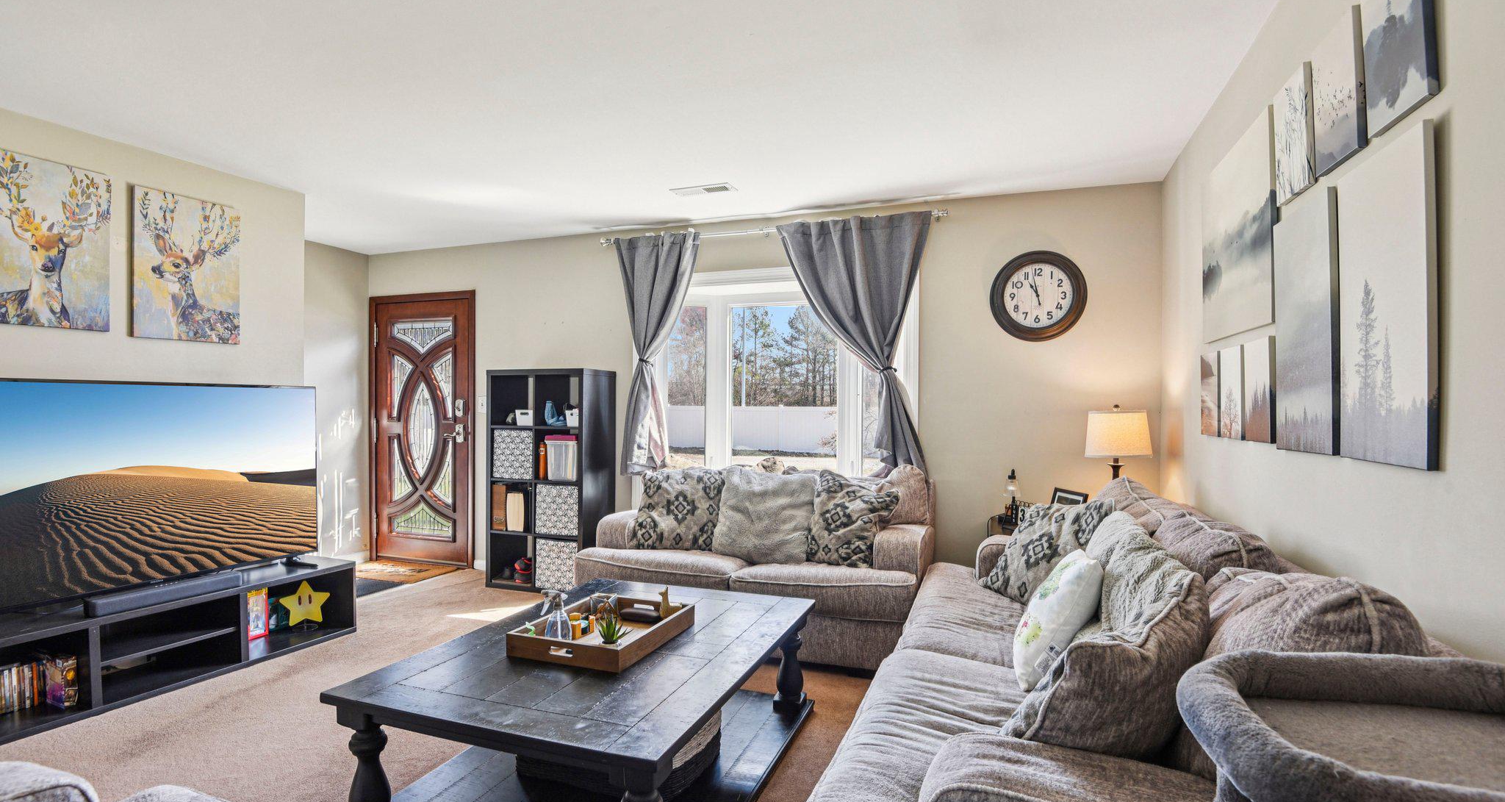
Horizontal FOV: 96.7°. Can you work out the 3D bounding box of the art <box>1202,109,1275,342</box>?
[{"bbox_3d":[1.591,-0.523,2.207,0.022,0.610,0.750,1,0,21],"label":"art"}]

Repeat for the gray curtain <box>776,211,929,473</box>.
[{"bbox_3d":[0.594,-0.317,4.054,0.950,1.585,0.140,0,-1,19],"label":"gray curtain"}]

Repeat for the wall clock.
[{"bbox_3d":[1.540,-0.565,3.605,0.485,0.492,0.055,1,0,21],"label":"wall clock"}]

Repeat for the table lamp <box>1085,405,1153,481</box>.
[{"bbox_3d":[1.761,0.307,3.241,0.295,0.575,0.295,1,0,21],"label":"table lamp"}]

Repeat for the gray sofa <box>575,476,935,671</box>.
[{"bbox_3d":[0.071,0.812,3.650,1.760,0.890,0.990,0,-1,18],"label":"gray sofa"}]

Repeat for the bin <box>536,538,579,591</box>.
[{"bbox_3d":[-1.211,1.074,4.519,0.325,0.335,0.350,0,-1,21],"label":"bin"}]

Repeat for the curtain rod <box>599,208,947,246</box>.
[{"bbox_3d":[0.033,-1.060,4.159,2.285,0.075,0.100,1,0,21],"label":"curtain rod"}]

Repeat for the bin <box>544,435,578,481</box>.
[{"bbox_3d":[-1.188,0.379,4.521,0.250,0.310,0.340,0,-1,21],"label":"bin"}]

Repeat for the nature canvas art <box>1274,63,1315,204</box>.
[{"bbox_3d":[1.550,-0.753,1.914,0.019,0.337,0.222,0,-1,21],"label":"nature canvas art"}]

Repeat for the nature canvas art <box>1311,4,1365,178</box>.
[{"bbox_3d":[1.457,-0.755,1.666,0.019,0.337,0.222,0,-1,21],"label":"nature canvas art"}]

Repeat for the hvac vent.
[{"bbox_3d":[-0.267,-1.149,3.664,0.352,0.018,0.142,1,0,21],"label":"hvac vent"}]

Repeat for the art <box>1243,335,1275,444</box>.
[{"bbox_3d":[1.646,-0.029,2.166,0.019,0.330,0.222,0,-1,21],"label":"art"}]

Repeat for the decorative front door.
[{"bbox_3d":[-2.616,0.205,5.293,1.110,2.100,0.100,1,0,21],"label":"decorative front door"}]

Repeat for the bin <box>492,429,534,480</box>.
[{"bbox_3d":[-1.540,0.359,4.622,0.325,0.325,0.340,1,0,21],"label":"bin"}]

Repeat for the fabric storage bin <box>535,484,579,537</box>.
[{"bbox_3d":[-1.210,0.725,4.524,0.325,0.335,0.350,0,-1,21],"label":"fabric storage bin"}]

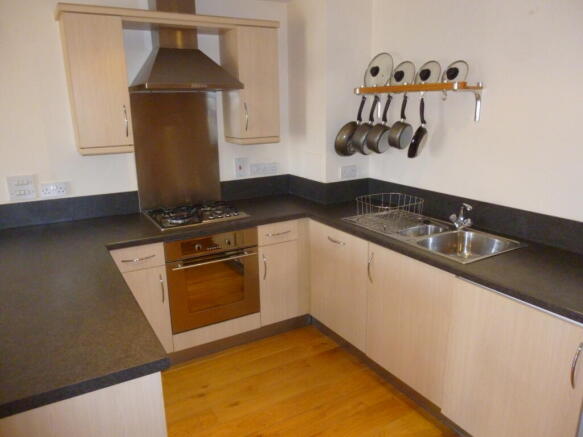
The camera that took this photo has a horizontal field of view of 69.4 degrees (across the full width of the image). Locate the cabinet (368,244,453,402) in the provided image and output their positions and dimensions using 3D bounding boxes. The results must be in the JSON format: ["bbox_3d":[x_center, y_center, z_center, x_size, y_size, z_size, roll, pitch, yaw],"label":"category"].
[{"bbox_3d":[0.842,0.502,2.371,0.570,0.719,0.588,-9,17,-29],"label":"cabinet"}]

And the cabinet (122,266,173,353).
[{"bbox_3d":[-1.008,0.510,2.704,0.300,0.583,0.580,-9,17,-29],"label":"cabinet"}]

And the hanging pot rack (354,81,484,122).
[{"bbox_3d":[0.746,-0.709,2.600,0.204,0.205,0.925,-9,17,-29],"label":"hanging pot rack"}]

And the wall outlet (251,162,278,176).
[{"bbox_3d":[-0.213,-0.390,3.366,0.230,0.084,0.013,-9,17,-29],"label":"wall outlet"}]

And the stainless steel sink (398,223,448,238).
[{"bbox_3d":[0.770,0.126,2.468,0.310,0.120,0.165,-9,17,-29],"label":"stainless steel sink"}]

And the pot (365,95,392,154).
[{"bbox_3d":[0.605,-0.599,2.694,0.178,0.369,0.095,-13,36,-40],"label":"pot"}]

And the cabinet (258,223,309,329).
[{"bbox_3d":[-0.200,0.311,3.149,0.382,0.719,0.580,-9,17,-29],"label":"cabinet"}]

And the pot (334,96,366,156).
[{"bbox_3d":[0.443,-0.620,2.899,0.256,0.433,0.065,-9,35,-29],"label":"pot"}]

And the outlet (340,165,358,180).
[{"bbox_3d":[0.425,-0.336,3.089,0.146,0.091,0.012,-9,17,-29],"label":"outlet"}]

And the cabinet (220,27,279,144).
[{"bbox_3d":[-0.294,-0.924,2.999,0.305,0.755,0.318,-9,17,-29],"label":"cabinet"}]

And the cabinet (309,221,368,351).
[{"bbox_3d":[0.538,0.373,2.877,0.570,0.715,0.610,-9,17,-29],"label":"cabinet"}]

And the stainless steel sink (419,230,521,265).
[{"bbox_3d":[0.912,0.210,2.229,0.460,0.170,0.380,-9,17,-29],"label":"stainless steel sink"}]

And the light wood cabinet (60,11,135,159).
[{"bbox_3d":[-1.141,-0.768,2.480,0.295,0.742,0.320,-9,17,-29],"label":"light wood cabinet"}]

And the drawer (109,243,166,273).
[{"bbox_3d":[-0.990,0.172,2.574,0.300,0.134,0.490,-9,17,-29],"label":"drawer"}]

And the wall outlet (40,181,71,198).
[{"bbox_3d":[-1.492,-0.174,2.648,0.142,0.086,0.013,-9,17,-29],"label":"wall outlet"}]

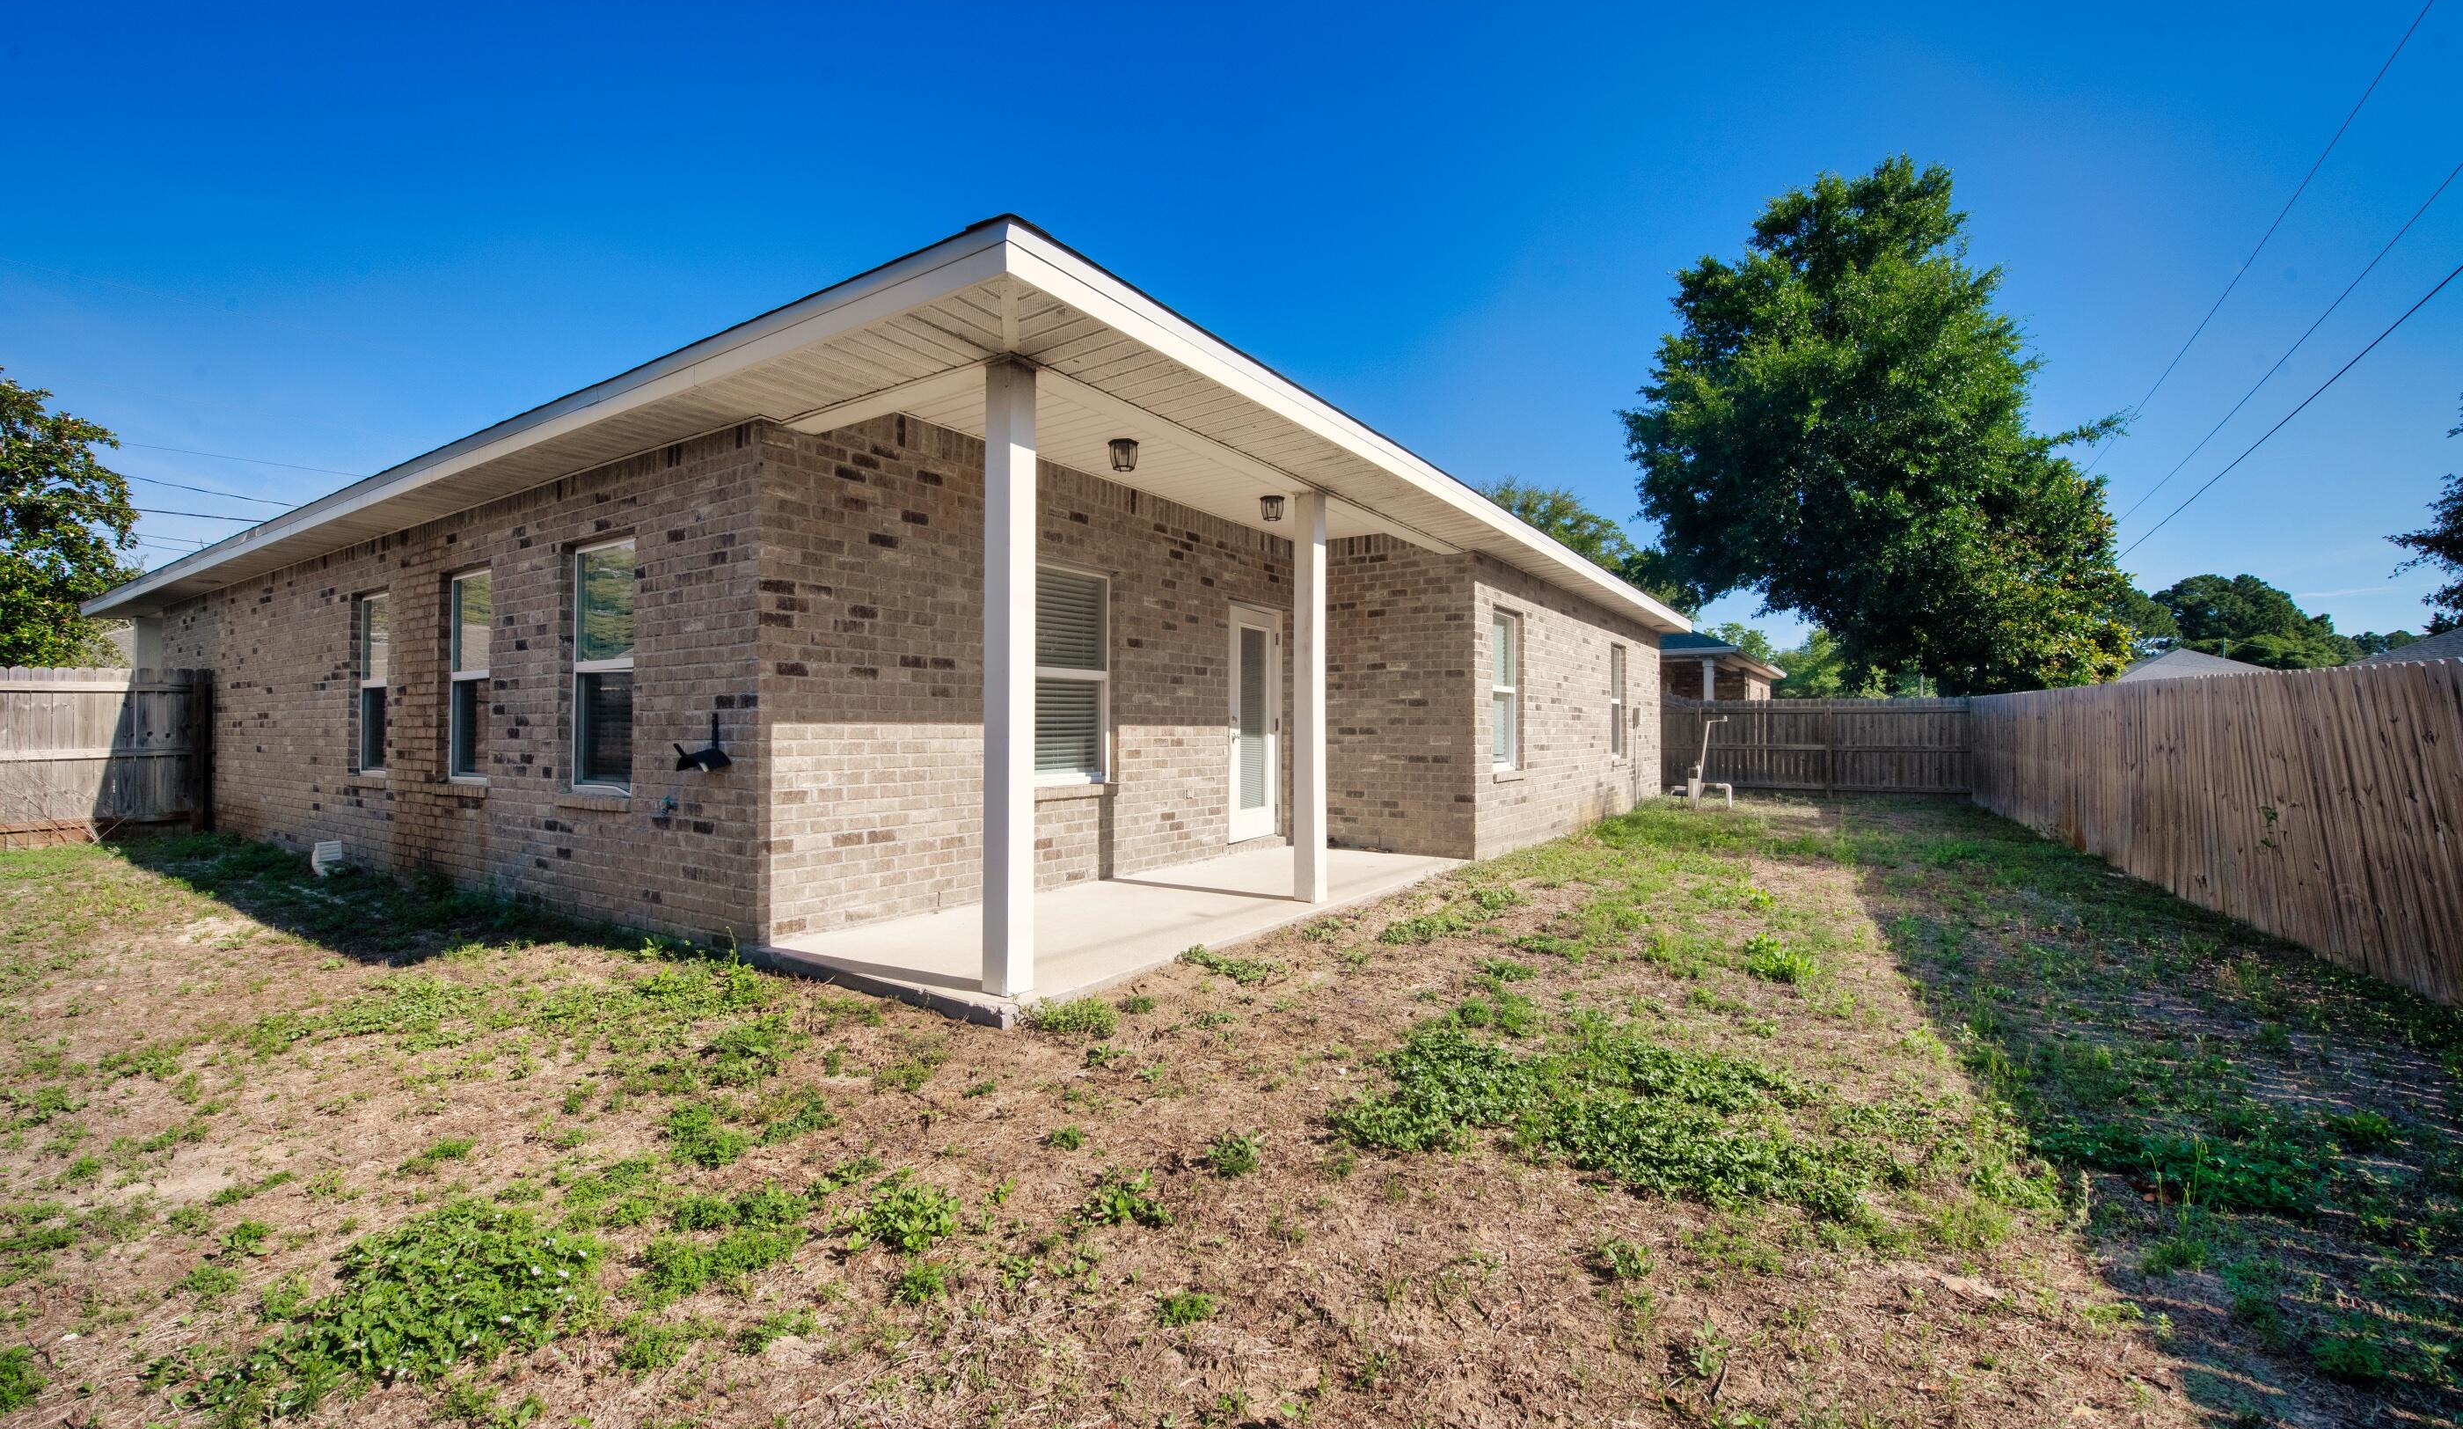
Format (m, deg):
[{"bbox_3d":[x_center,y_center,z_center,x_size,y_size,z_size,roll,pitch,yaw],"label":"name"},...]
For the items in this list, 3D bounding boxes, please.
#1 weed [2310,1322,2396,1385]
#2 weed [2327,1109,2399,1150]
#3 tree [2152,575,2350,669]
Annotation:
[{"bbox_3d":[2.399,1.364,2.052,0.129,0.091,0.117,1,-1,-41],"label":"weed"},{"bbox_3d":[3.789,1.389,3.209,0.167,0.099,0.159,1,-1,-40],"label":"weed"},{"bbox_3d":[66.074,-3.526,62.043,9.000,11.424,9.400,1,-1,-43],"label":"tree"}]

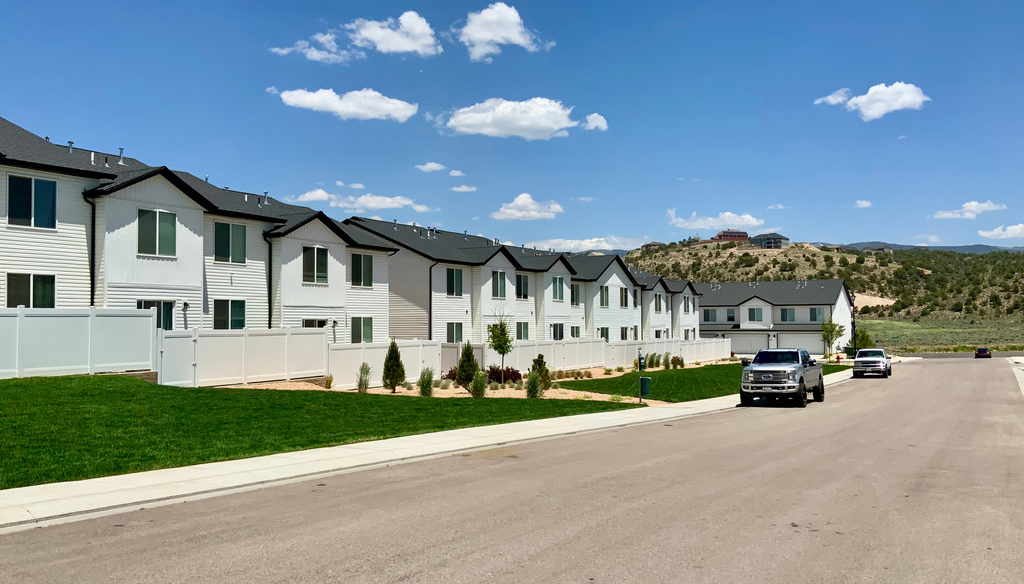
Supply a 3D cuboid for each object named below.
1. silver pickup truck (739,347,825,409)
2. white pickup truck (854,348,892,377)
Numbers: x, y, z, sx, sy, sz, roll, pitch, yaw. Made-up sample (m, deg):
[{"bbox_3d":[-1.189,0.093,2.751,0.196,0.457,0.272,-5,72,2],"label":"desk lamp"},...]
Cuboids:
[{"bbox_3d":[10.726,3.248,33.352,2.100,2.090,6.300,-2,-4,28],"label":"silver pickup truck"},{"bbox_3d":[24.263,4.731,57.452,1.970,1.830,5.450,-2,-4,28],"label":"white pickup truck"}]

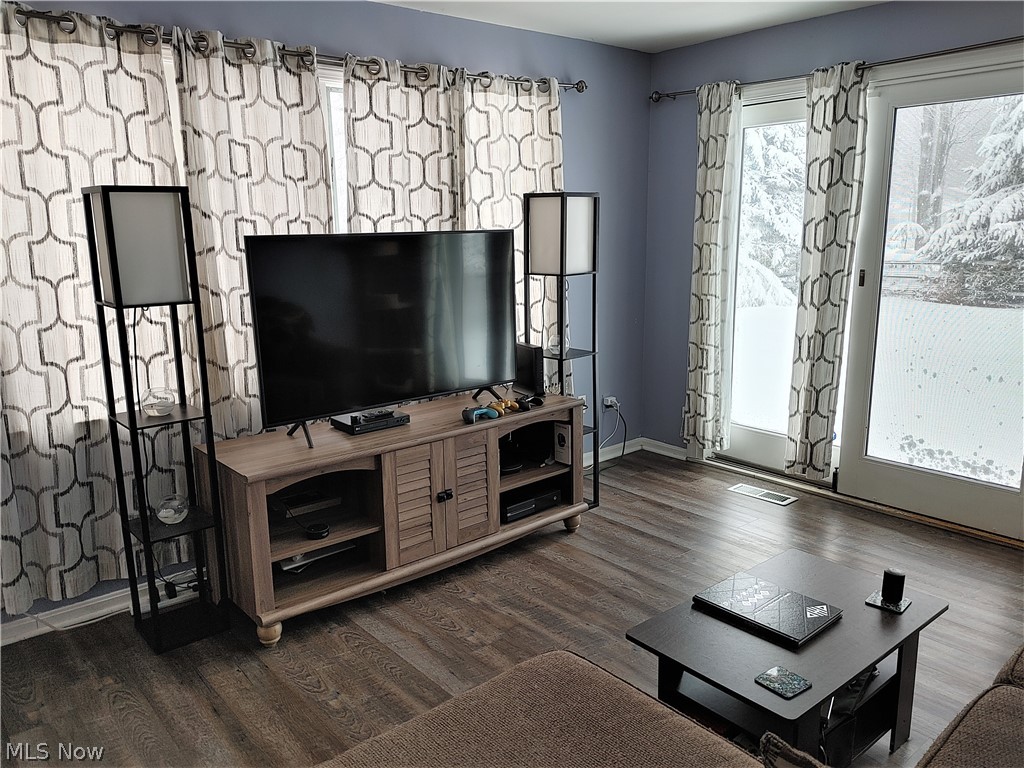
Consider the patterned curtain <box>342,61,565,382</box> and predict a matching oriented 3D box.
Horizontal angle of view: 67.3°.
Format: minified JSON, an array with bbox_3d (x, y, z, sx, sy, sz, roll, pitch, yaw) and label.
[{"bbox_3d":[-0.200,-0.495,3.833,1.240,2.015,0.130,-11,15,-39],"label":"patterned curtain"}]

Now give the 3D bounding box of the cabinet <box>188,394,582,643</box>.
[{"bbox_3d":[-0.432,0.479,3.328,1.610,0.640,0.518,-11,15,-39],"label":"cabinet"}]

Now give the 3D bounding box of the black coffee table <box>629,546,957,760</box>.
[{"bbox_3d":[0.763,0.829,2.115,0.797,0.401,0.489,-11,15,-38],"label":"black coffee table"}]

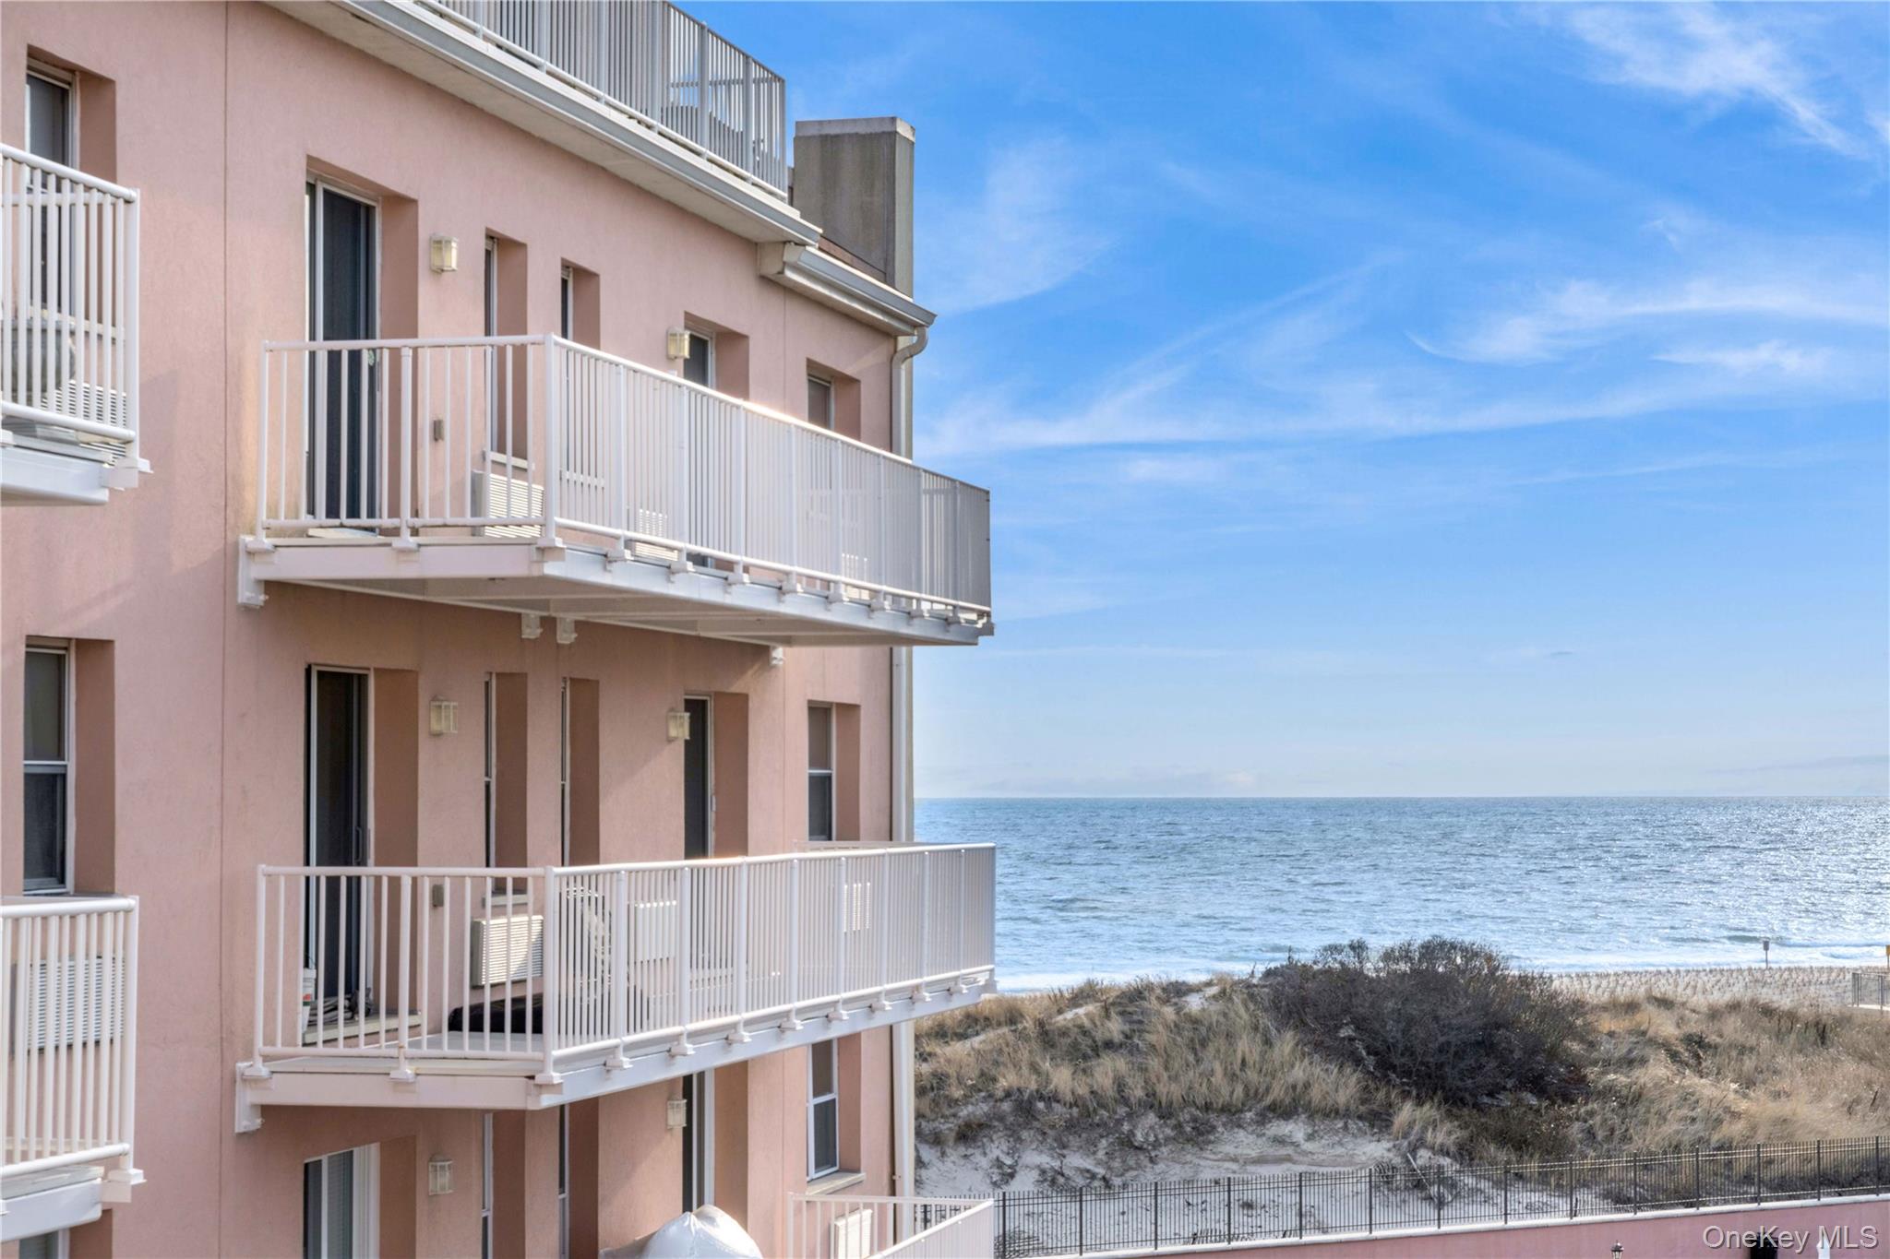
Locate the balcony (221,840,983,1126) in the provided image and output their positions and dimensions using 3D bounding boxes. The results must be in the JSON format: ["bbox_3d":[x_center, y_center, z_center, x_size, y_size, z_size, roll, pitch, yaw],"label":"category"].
[{"bbox_3d":[-1.642,2.135,22.199,1.770,1.370,9.460,-1,-3,15],"label":"balcony"}]

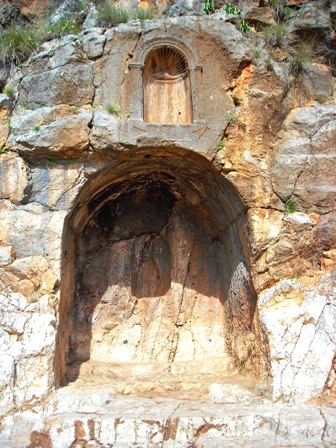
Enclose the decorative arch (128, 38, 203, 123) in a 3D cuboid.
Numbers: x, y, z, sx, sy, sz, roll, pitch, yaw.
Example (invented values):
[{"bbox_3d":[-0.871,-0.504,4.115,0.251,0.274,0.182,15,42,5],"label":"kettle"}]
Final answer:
[{"bbox_3d":[-0.040,-2.646,8.679,1.373,2.054,0.480,0,-25,-5],"label":"decorative arch"}]

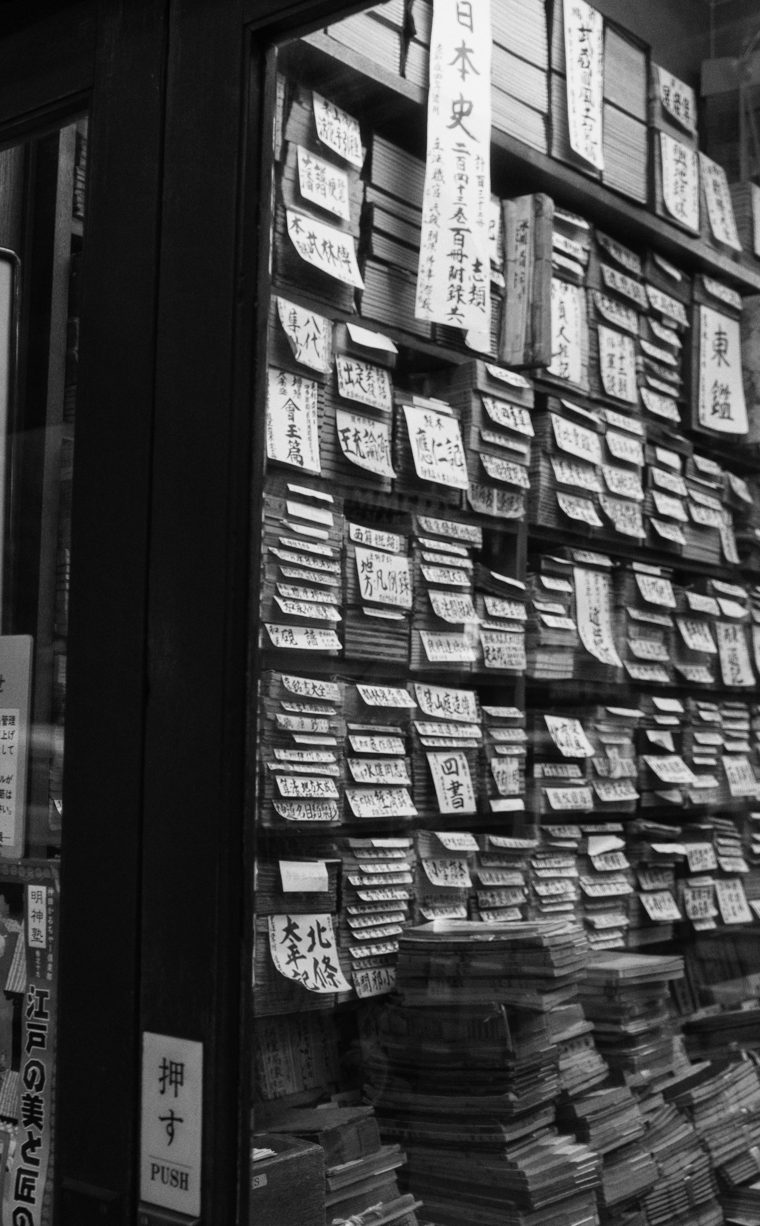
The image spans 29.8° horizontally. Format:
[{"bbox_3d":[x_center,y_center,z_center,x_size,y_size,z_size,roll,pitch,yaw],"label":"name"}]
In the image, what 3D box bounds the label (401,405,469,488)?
[{"bbox_3d":[0.098,-0.277,2.410,0.010,0.130,0.143,-21,-18,38],"label":"label"}]

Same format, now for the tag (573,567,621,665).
[{"bbox_3d":[0.425,0.006,2.760,0.025,0.184,0.125,-17,-16,39],"label":"tag"}]

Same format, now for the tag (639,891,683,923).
[{"bbox_3d":[0.569,0.591,2.882,0.006,0.057,0.118,-36,-27,33],"label":"tag"}]

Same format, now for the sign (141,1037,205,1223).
[{"bbox_3d":[-0.176,0.430,1.206,0.070,0.140,0.004,-3,-7,37],"label":"sign"}]

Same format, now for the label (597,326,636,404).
[{"bbox_3d":[0.482,-0.498,2.881,0.012,0.142,0.127,-10,-12,40],"label":"label"}]

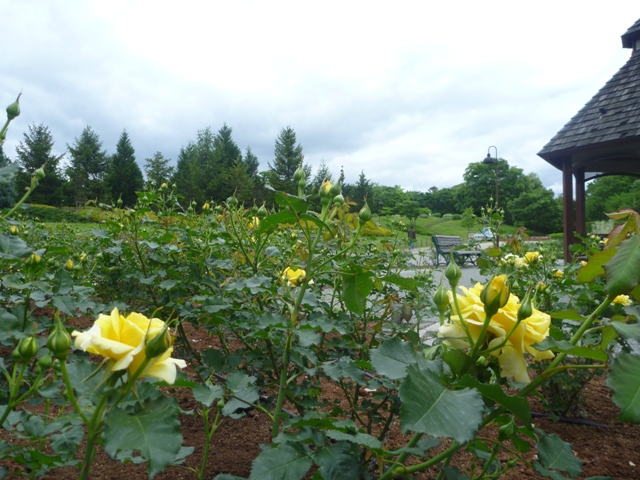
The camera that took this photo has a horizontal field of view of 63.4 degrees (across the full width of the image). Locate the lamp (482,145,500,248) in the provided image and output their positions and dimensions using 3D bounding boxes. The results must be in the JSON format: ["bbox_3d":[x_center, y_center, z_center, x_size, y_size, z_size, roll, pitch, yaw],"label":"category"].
[{"bbox_3d":[5.946,-1.391,18.000,0.600,3.790,0.430,-1,0,0],"label":"lamp"}]

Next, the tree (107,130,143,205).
[{"bbox_3d":[-18.785,-6.809,50.000,3.863,7.533,3.900,-1,0,0],"label":"tree"}]

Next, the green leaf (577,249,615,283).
[{"bbox_3d":[0.214,0.019,0.400,0.031,0.028,0.030,-1,0,0],"label":"green leaf"}]

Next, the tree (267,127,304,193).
[{"bbox_3d":[-3.732,-8.059,56.000,4.100,8.500,4.100,0,-1,0],"label":"tree"}]

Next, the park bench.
[{"bbox_3d":[3.586,0.308,13.500,0.620,0.800,1.600,-1,-1,38],"label":"park bench"}]

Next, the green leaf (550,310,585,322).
[{"bbox_3d":[0.301,0.092,0.620,0.052,0.016,0.033,0,-1,0],"label":"green leaf"}]

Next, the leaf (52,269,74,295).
[{"bbox_3d":[-0.555,0.090,1.120,0.046,0.055,0.025,0,-1,0],"label":"leaf"}]

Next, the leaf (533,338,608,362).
[{"bbox_3d":[0.194,0.085,0.400,0.059,0.018,0.040,-1,0,0],"label":"leaf"}]

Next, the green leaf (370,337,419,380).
[{"bbox_3d":[0.075,0.119,0.520,0.051,0.044,0.040,-1,0,0],"label":"green leaf"}]

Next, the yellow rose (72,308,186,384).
[{"bbox_3d":[-0.169,0.095,0.460,0.101,0.068,0.085,-1,0,0],"label":"yellow rose"}]

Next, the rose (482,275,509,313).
[{"bbox_3d":[0.163,0.050,0.480,0.028,0.040,0.028,0,-1,0],"label":"rose"}]

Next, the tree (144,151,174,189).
[{"bbox_3d":[-17.982,-7.002,58.000,3.400,6.200,3.400,0,-1,0],"label":"tree"}]

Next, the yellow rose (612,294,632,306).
[{"bbox_3d":[1.167,0.236,2.000,0.080,0.050,0.080,0,-1,0],"label":"yellow rose"}]

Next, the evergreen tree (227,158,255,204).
[{"bbox_3d":[-7.726,-5.553,50.000,2.994,4.829,3.000,-1,0,0],"label":"evergreen tree"}]

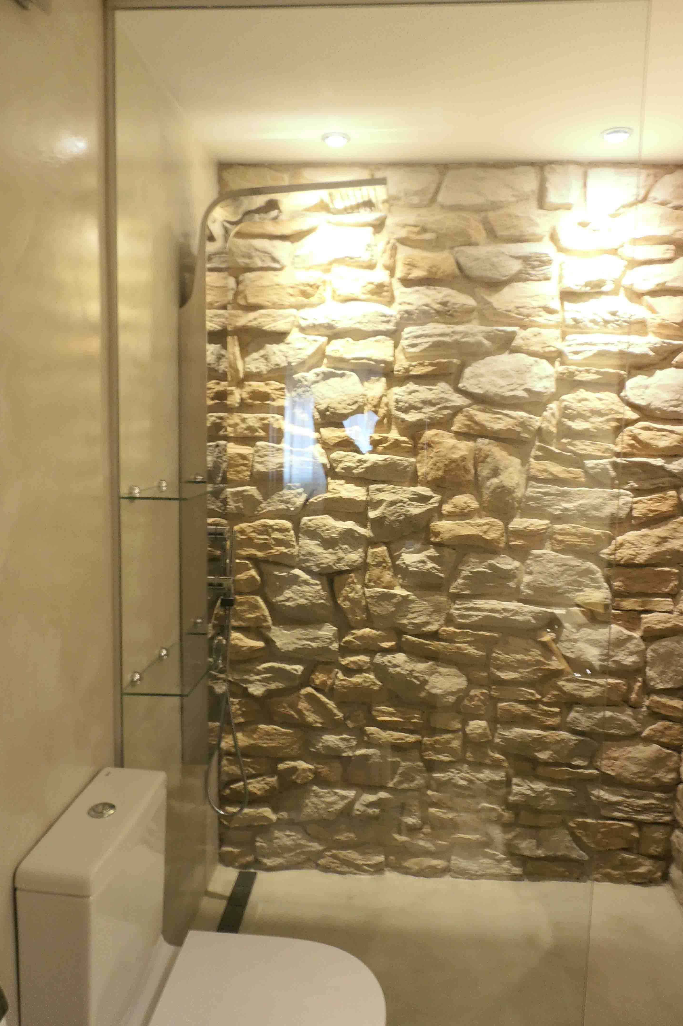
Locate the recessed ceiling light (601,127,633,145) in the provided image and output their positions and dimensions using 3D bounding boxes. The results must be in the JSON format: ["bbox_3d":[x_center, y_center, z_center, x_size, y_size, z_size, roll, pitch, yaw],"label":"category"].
[{"bbox_3d":[0.738,-1.012,1.907,0.083,0.028,0.083,2,7,4],"label":"recessed ceiling light"}]

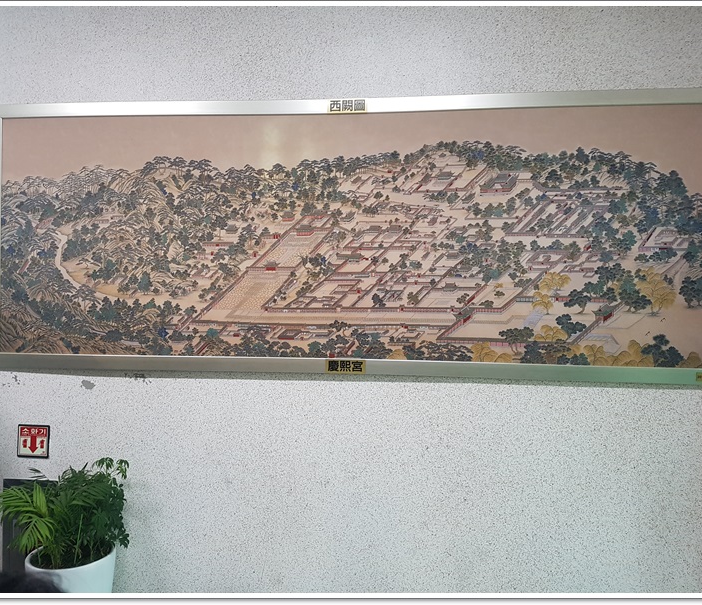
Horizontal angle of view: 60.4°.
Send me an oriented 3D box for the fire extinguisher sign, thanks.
[{"bbox_3d":[-1.729,0.759,3.279,0.182,0.178,0.012,1,0,6],"label":"fire extinguisher sign"}]

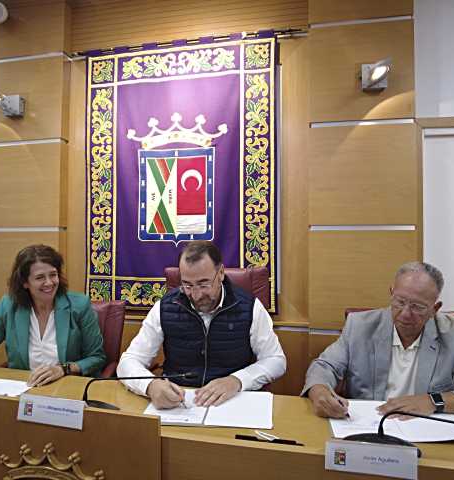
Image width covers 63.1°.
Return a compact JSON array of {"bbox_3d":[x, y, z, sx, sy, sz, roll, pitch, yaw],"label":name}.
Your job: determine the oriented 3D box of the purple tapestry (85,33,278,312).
[{"bbox_3d":[-0.369,-0.479,2.741,1.468,1.984,0.040,0,-1,11],"label":"purple tapestry"}]

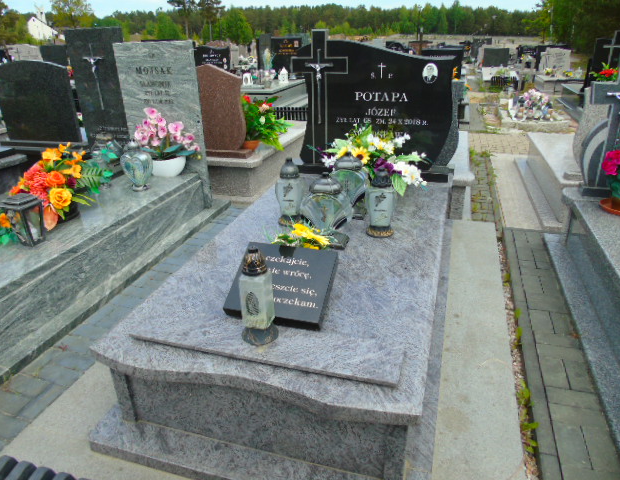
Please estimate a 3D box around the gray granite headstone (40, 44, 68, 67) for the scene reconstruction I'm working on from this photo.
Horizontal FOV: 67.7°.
[{"bbox_3d":[-6.009,-4.343,11.000,0.850,0.650,0.120,6,27,16],"label":"gray granite headstone"}]

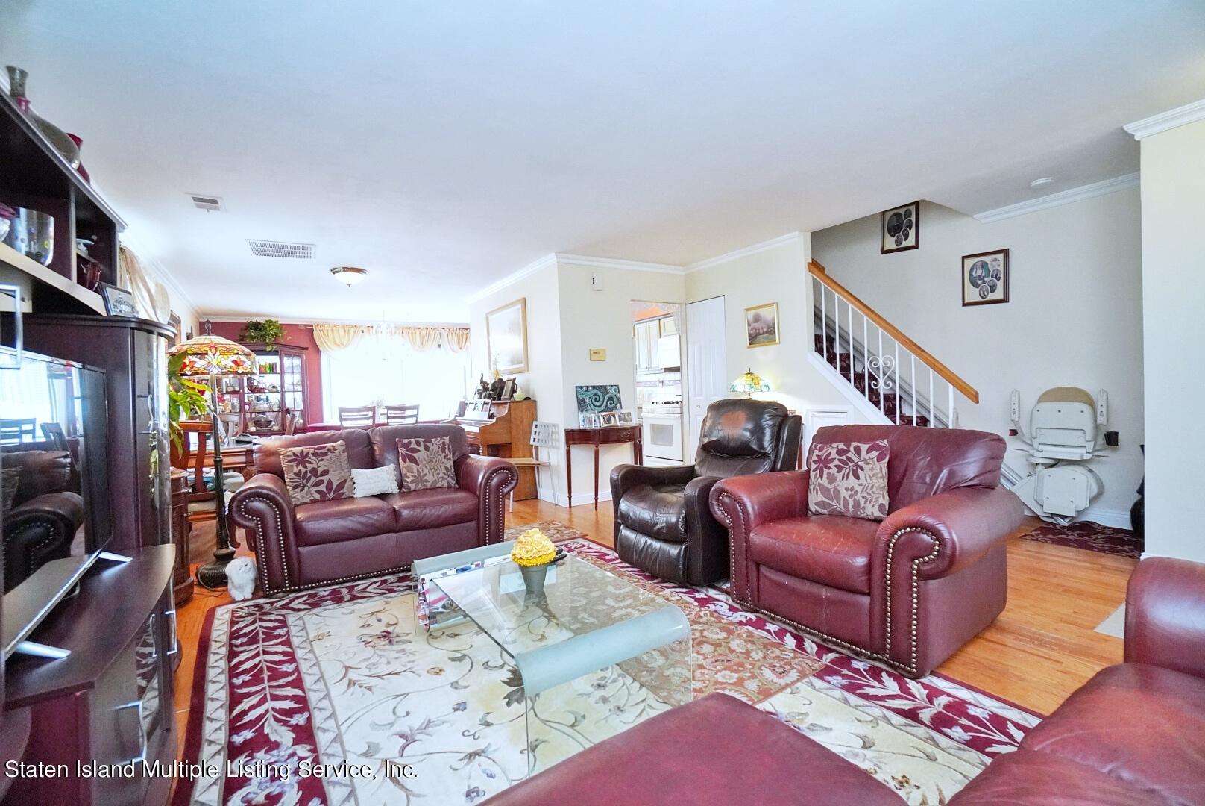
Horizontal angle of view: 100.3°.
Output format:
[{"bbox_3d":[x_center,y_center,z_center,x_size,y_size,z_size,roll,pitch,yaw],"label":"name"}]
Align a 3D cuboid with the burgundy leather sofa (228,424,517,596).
[{"bbox_3d":[-1.677,0.666,3.830,1.790,0.920,0.970,-4,2,-33],"label":"burgundy leather sofa"}]

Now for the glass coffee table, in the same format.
[{"bbox_3d":[-0.285,0.898,2.034,0.610,0.375,1.190,-3,2,-34],"label":"glass coffee table"}]

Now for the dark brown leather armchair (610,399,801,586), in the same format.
[{"bbox_3d":[0.729,0.507,3.480,1.070,1.020,0.880,-3,2,-32],"label":"dark brown leather armchair"}]

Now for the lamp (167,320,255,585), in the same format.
[{"bbox_3d":[-2.458,0.316,3.202,0.445,1.655,0.445,-3,2,-32],"label":"lamp"}]

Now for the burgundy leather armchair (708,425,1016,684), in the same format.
[{"bbox_3d":[1.284,0.573,2.490,0.930,0.880,1.160,-3,2,-34],"label":"burgundy leather armchair"}]

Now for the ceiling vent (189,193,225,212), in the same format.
[{"bbox_3d":[-2.490,-1.244,3.168,0.175,0.025,0.290,-4,2,-33],"label":"ceiling vent"}]

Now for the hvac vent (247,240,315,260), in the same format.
[{"bbox_3d":[-2.696,-1.273,4.228,0.470,0.025,0.500,-4,2,-33],"label":"hvac vent"}]

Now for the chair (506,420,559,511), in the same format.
[{"bbox_3d":[-0.764,0.613,4.955,0.500,0.820,0.440,-3,2,-33],"label":"chair"}]

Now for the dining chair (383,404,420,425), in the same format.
[{"bbox_3d":[-2.781,0.538,6.909,0.450,1.015,0.530,-3,2,-33],"label":"dining chair"}]

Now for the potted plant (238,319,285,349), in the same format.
[{"bbox_3d":[-5.021,-1.004,7.407,0.560,0.430,0.450,-3,2,-33],"label":"potted plant"}]

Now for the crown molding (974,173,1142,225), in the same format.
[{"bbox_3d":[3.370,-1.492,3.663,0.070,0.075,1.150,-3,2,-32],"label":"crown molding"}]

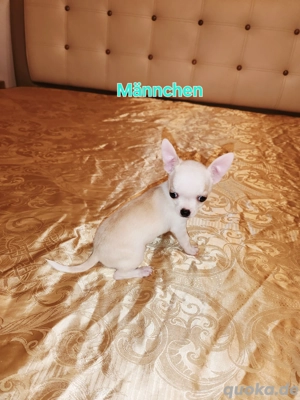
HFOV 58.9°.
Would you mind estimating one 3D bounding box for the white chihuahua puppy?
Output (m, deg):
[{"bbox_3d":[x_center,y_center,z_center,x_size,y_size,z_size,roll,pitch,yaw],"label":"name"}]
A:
[{"bbox_3d":[-0.029,0.020,0.499,0.322,0.224,0.125,-10,39,-20],"label":"white chihuahua puppy"}]

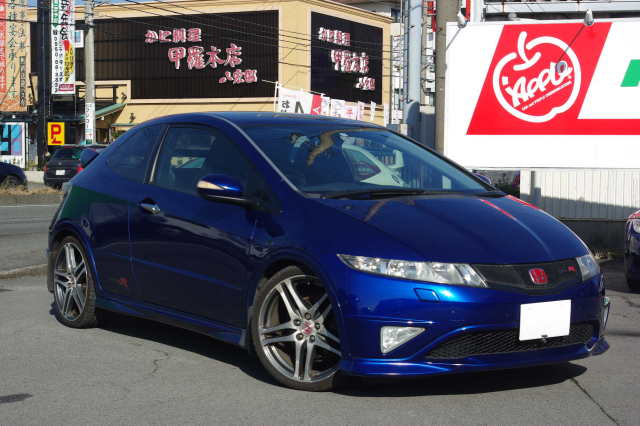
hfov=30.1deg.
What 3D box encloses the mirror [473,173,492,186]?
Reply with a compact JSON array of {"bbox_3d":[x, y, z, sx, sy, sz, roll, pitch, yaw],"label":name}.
[{"bbox_3d":[0.964,-0.171,7.369,0.235,0.175,0.180,-2,4,-36],"label":"mirror"}]

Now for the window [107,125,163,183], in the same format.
[{"bbox_3d":[-1.182,-0.362,7.547,0.090,0.400,0.620,27,-13,-28],"label":"window"}]

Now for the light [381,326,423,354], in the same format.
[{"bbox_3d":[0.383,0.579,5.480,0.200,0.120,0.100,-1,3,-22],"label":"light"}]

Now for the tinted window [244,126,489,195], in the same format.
[{"bbox_3d":[0.262,-0.307,6.788,1.340,0.120,0.960,-2,30,-36],"label":"tinted window"}]

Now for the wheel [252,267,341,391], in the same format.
[{"bbox_3d":[-0.033,0.570,5.968,0.640,0.640,0.225,2,4,39],"label":"wheel"}]

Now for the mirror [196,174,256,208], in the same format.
[{"bbox_3d":[-0.493,-0.115,6.296,0.235,0.175,0.180,-2,4,-36],"label":"mirror"}]

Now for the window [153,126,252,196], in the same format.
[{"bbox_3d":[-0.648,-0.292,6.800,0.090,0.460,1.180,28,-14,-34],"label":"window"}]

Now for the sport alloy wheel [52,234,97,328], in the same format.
[{"bbox_3d":[-1.597,0.458,8.086,0.225,0.640,0.640,-2,4,-36],"label":"sport alloy wheel"}]

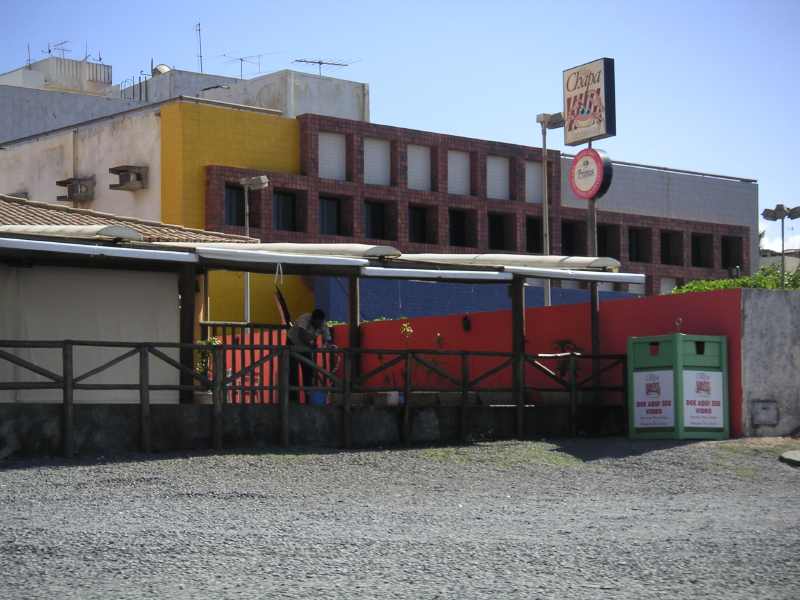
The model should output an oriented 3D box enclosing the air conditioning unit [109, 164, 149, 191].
[{"bbox_3d":[-5.997,-2.708,35.711,0.670,0.500,0.610,3,-5,-41],"label":"air conditioning unit"}]

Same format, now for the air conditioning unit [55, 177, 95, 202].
[{"bbox_3d":[-7.505,-2.556,37.411,0.670,0.500,0.610,3,-5,-41],"label":"air conditioning unit"}]

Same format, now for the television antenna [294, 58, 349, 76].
[{"bbox_3d":[-2.456,-7.289,50.605,1.700,0.550,1.000,1,-4,-26],"label":"television antenna"}]

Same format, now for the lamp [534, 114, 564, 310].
[{"bbox_3d":[2.610,-0.426,26.946,0.240,5.435,0.620,3,-5,-41],"label":"lamp"}]

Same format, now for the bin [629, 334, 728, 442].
[{"bbox_3d":[3.822,1.201,22.233,0.955,1.422,0.955,2,-5,-35],"label":"bin"}]

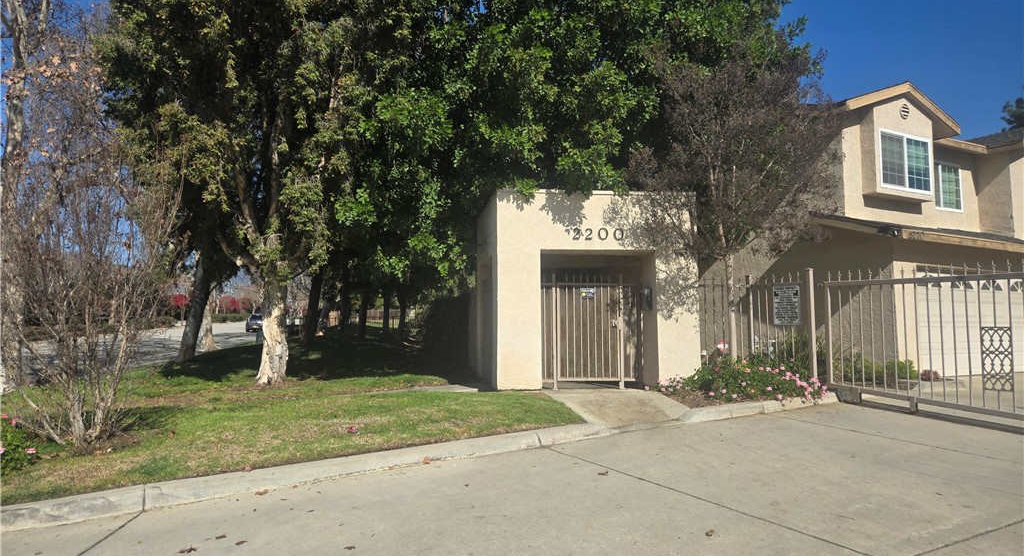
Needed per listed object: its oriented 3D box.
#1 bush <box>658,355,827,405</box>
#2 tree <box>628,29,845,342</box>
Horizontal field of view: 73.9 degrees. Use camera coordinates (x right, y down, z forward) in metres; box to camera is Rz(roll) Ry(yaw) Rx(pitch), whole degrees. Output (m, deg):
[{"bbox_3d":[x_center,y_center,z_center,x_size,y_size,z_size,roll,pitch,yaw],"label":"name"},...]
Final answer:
[{"bbox_3d":[3.670,1.541,10.724,2.550,0.670,1.200,1,-4,-8],"label":"bush"},{"bbox_3d":[3.580,-0.984,10.883,3.300,5.570,3.100,1,-4,-10],"label":"tree"}]

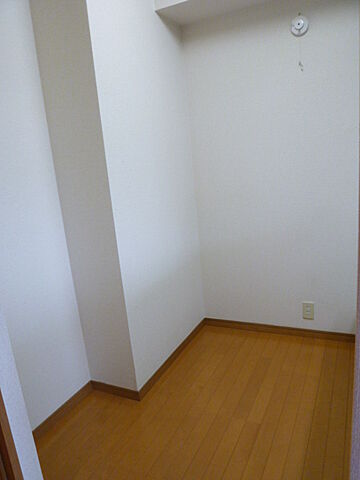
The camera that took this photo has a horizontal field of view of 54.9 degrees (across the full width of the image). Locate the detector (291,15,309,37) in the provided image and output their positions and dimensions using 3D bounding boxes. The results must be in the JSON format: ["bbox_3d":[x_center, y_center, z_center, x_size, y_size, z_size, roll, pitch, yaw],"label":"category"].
[{"bbox_3d":[0.691,-1.245,2.010,0.100,0.100,0.042,1,13,27],"label":"detector"}]

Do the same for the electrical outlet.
[{"bbox_3d":[0.879,0.491,2.376,0.070,0.120,0.010,1,13,27],"label":"electrical outlet"}]

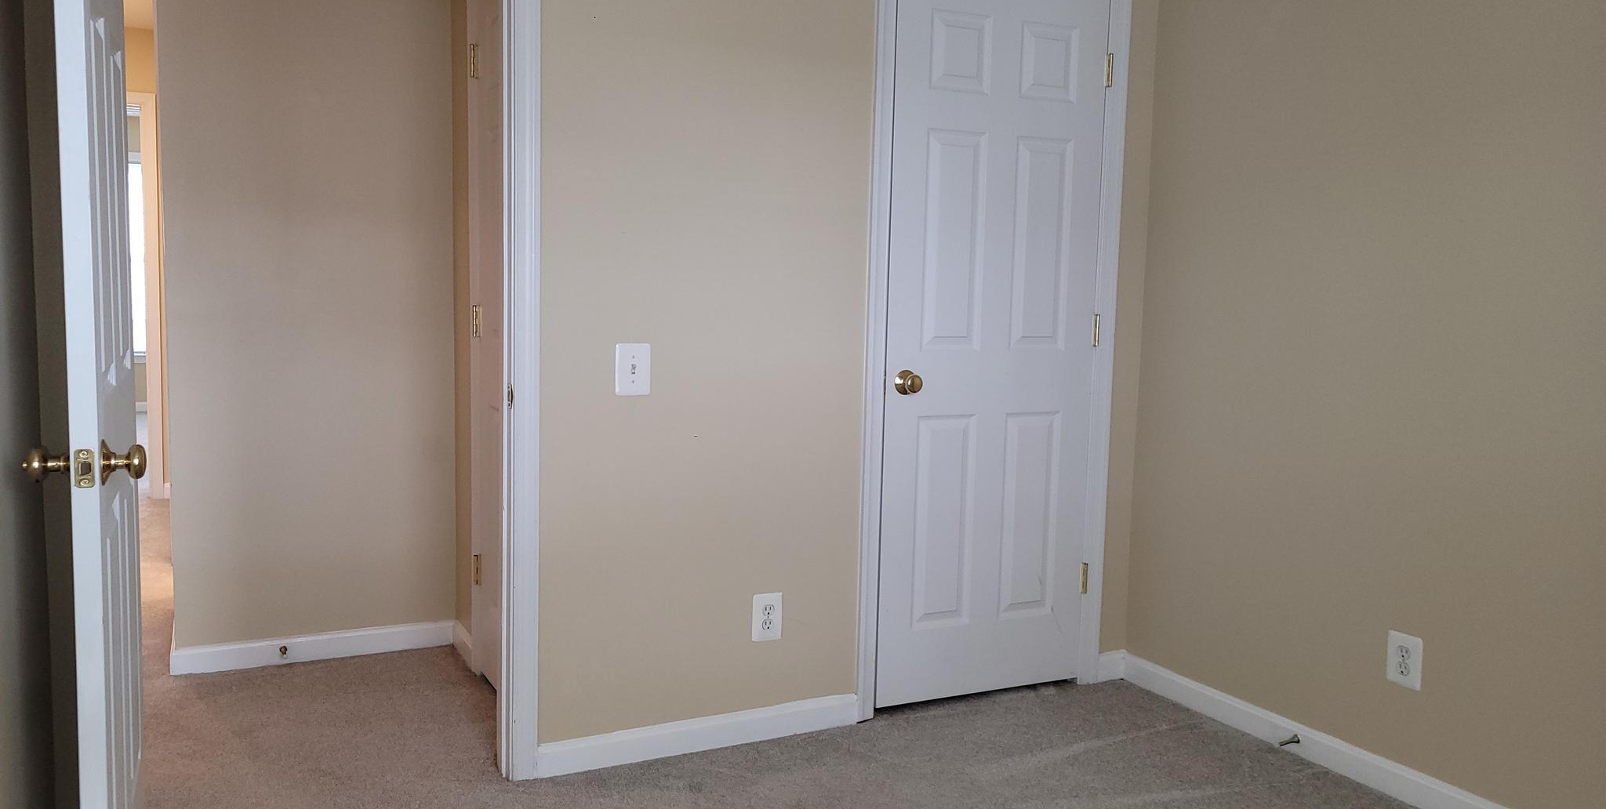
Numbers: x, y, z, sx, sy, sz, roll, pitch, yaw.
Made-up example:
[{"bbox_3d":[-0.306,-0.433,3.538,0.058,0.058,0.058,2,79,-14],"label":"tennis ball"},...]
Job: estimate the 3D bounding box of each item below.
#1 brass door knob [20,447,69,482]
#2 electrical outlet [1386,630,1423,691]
[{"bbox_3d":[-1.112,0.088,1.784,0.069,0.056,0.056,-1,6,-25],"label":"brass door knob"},{"bbox_3d":[1.431,0.613,2.877,0.010,0.124,0.083,-2,6,-27],"label":"electrical outlet"}]

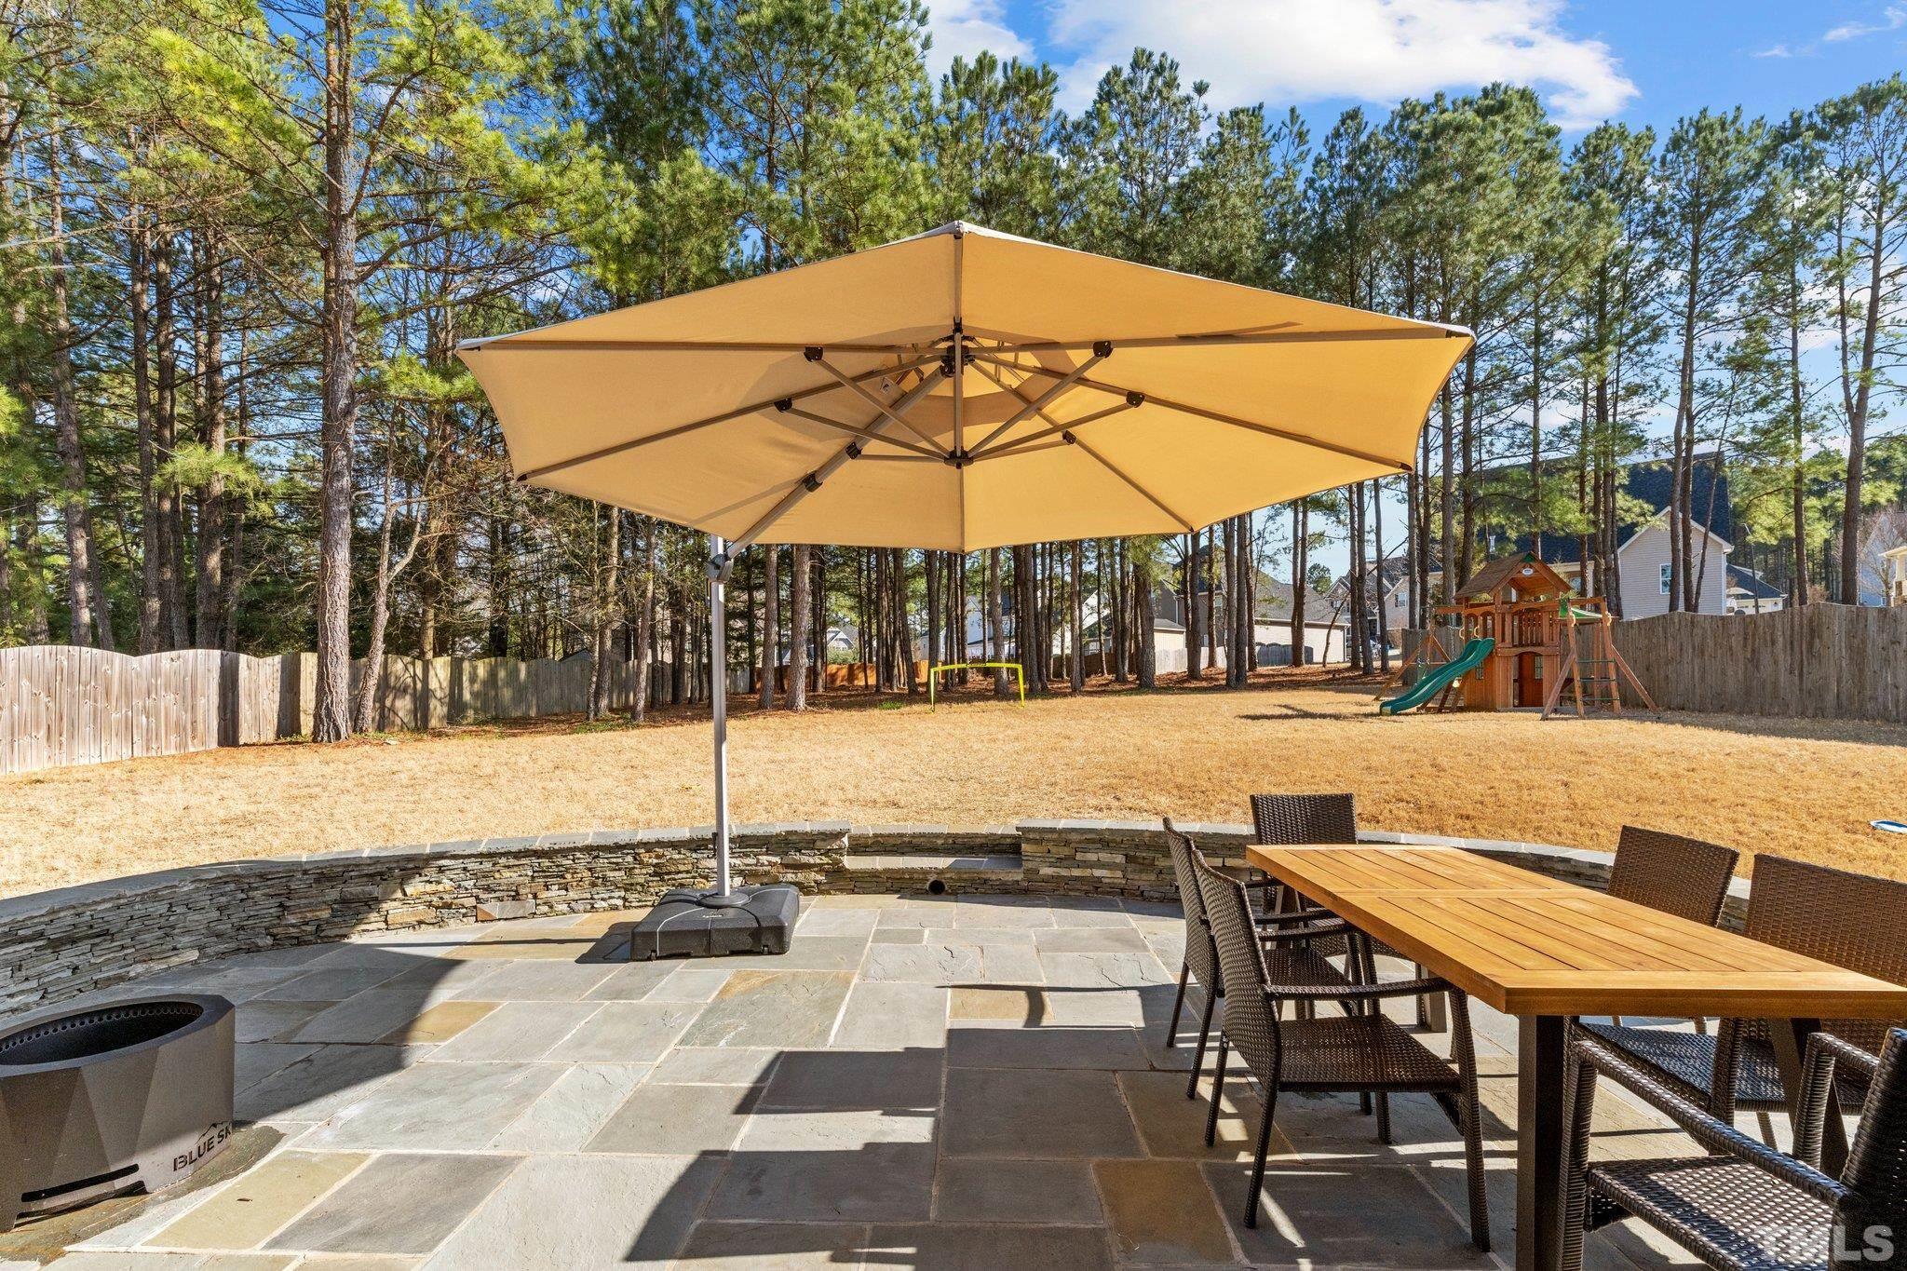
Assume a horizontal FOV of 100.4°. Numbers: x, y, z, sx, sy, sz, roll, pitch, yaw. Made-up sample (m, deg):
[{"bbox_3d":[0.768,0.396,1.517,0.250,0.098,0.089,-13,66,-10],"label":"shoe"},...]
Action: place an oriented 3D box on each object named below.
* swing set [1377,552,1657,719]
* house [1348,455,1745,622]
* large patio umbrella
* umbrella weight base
[{"bbox_3d":[10.050,-0.080,15.100,5.200,2.950,4.100,0,-3,0],"label":"swing set"},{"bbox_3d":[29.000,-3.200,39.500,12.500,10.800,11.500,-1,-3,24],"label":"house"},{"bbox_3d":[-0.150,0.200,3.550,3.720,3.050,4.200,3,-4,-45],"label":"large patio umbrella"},{"bbox_3d":[-1.400,1.700,4.810,0.850,0.200,0.850,0,-3,-7],"label":"umbrella weight base"}]

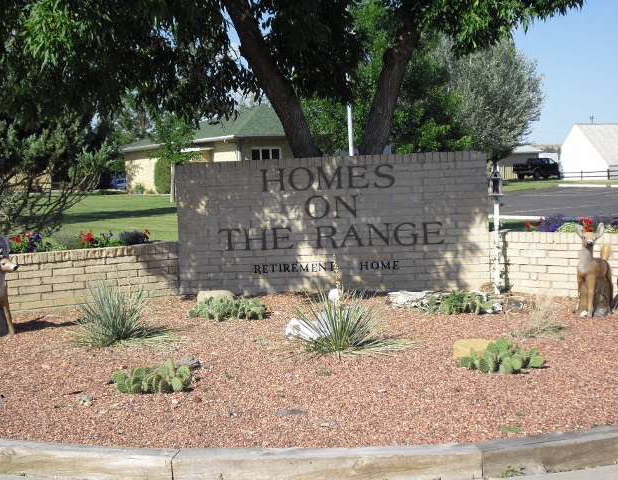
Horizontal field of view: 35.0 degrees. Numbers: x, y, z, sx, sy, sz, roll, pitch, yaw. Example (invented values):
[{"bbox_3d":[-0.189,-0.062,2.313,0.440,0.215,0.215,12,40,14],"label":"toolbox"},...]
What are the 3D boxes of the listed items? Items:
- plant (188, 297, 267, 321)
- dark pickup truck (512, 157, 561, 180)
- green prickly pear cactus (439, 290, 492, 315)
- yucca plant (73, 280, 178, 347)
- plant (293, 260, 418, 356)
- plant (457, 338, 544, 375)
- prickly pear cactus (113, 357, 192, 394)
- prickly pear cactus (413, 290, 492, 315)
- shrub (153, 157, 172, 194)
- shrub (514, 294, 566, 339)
[{"bbox_3d":[-0.700,0.589,8.420,0.690,0.210,0.450,-2,4,0],"label":"plant"},{"bbox_3d":[20.687,-6.304,87.000,5.800,1.920,2.000,-5,5,-43],"label":"dark pickup truck"},{"bbox_3d":[1.336,0.537,8.420,0.440,0.210,0.360,-2,4,0],"label":"green prickly pear cactus"},{"bbox_3d":[-1.442,0.570,7.700,0.840,0.520,0.720,-2,4,0],"label":"yucca plant"},{"bbox_3d":[0.320,0.496,7.200,0.930,0.720,0.850,-2,4,0],"label":"plant"},{"bbox_3d":[1.343,0.808,6.800,0.590,0.220,0.420,-2,4,0],"label":"plant"},{"bbox_3d":[-1.051,0.917,6.580,0.550,0.200,0.380,-2,4,0],"label":"prickly pear cactus"},{"bbox_3d":[1.233,0.537,8.420,0.660,0.210,0.400,-2,4,0],"label":"prickly pear cactus"},{"bbox_3d":[-8.909,-3.949,60.000,1.250,2.350,1.300,-2,4,0],"label":"shrub"},{"bbox_3d":[1.800,0.595,7.620,0.420,0.330,0.380,-2,4,0],"label":"shrub"}]

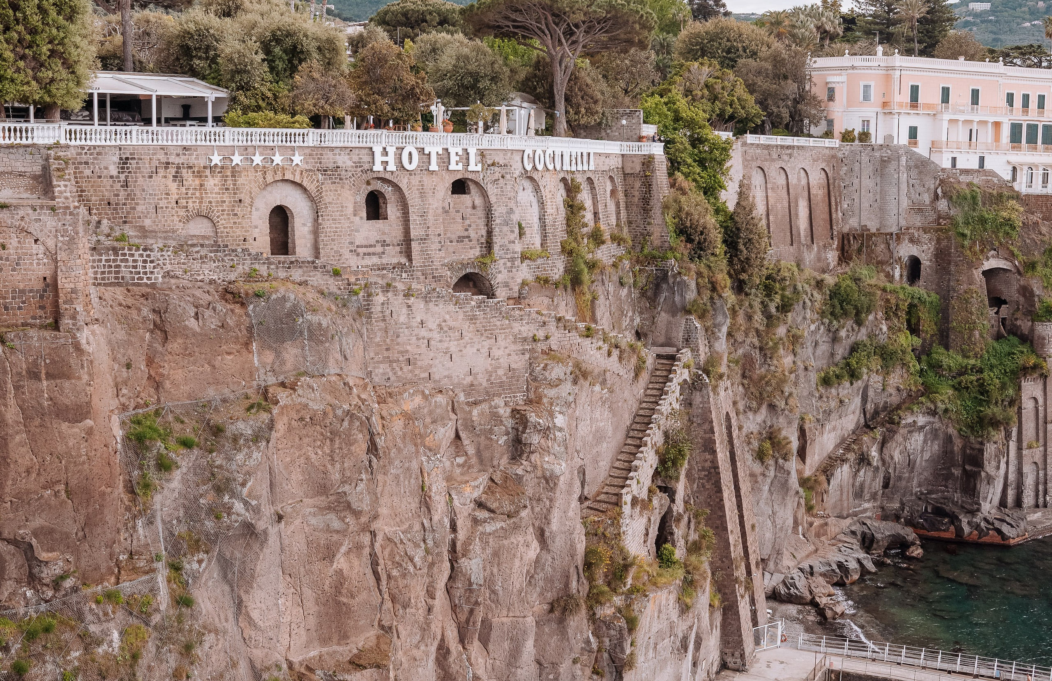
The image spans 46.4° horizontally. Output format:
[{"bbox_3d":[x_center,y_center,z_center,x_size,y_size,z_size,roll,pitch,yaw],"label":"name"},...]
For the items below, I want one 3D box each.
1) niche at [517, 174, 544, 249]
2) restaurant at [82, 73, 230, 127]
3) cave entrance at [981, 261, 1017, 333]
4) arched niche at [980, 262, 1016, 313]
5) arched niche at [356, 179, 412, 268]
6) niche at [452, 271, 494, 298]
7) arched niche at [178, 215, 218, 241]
[{"bbox_3d":[0.167,-8.648,83.134,0.550,5.100,3.600,5,9,30],"label":"niche"},{"bbox_3d":[-24.479,-14.171,76.561,10.200,4.400,6.500,-5,9,-33],"label":"restaurant"},{"bbox_3d":[56.573,-5.094,148.103,4.900,8.400,3.500,-3,8,-22],"label":"cave entrance"},{"bbox_3d":[56.500,-6.546,147.919,4.900,6.000,3.000,-3,8,-22],"label":"arched niche"},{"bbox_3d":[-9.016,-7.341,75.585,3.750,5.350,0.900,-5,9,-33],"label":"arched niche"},{"bbox_3d":[-3.710,-3.641,78.699,3.000,1.650,1.200,-5,9,-33],"label":"niche"},{"bbox_3d":[-18.453,-6.290,68.977,2.000,1.500,0.300,-5,9,-33],"label":"arched niche"}]

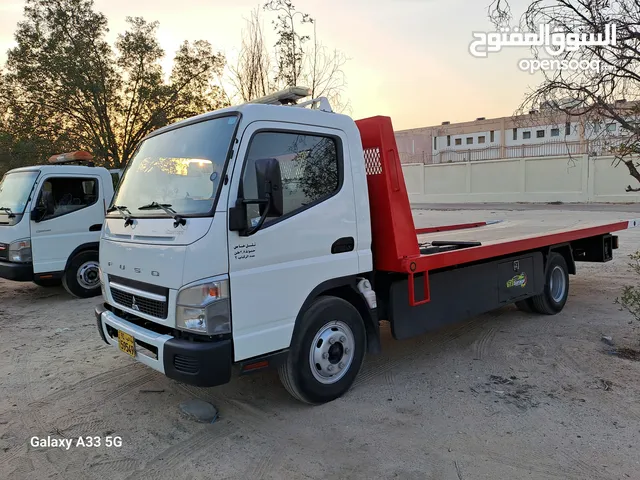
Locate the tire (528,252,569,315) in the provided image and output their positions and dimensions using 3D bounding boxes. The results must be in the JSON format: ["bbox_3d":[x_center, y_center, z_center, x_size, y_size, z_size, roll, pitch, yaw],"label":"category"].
[{"bbox_3d":[2.900,0.544,5.796,0.783,0.783,0.205,-5,6,-42],"label":"tire"}]

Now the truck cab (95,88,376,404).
[{"bbox_3d":[-0.832,0.041,3.706,1.550,2.300,2.060,-5,6,-42],"label":"truck cab"}]

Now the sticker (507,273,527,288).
[{"bbox_3d":[2.104,0.450,4.929,0.484,0.168,0.010,-5,6,-42],"label":"sticker"}]

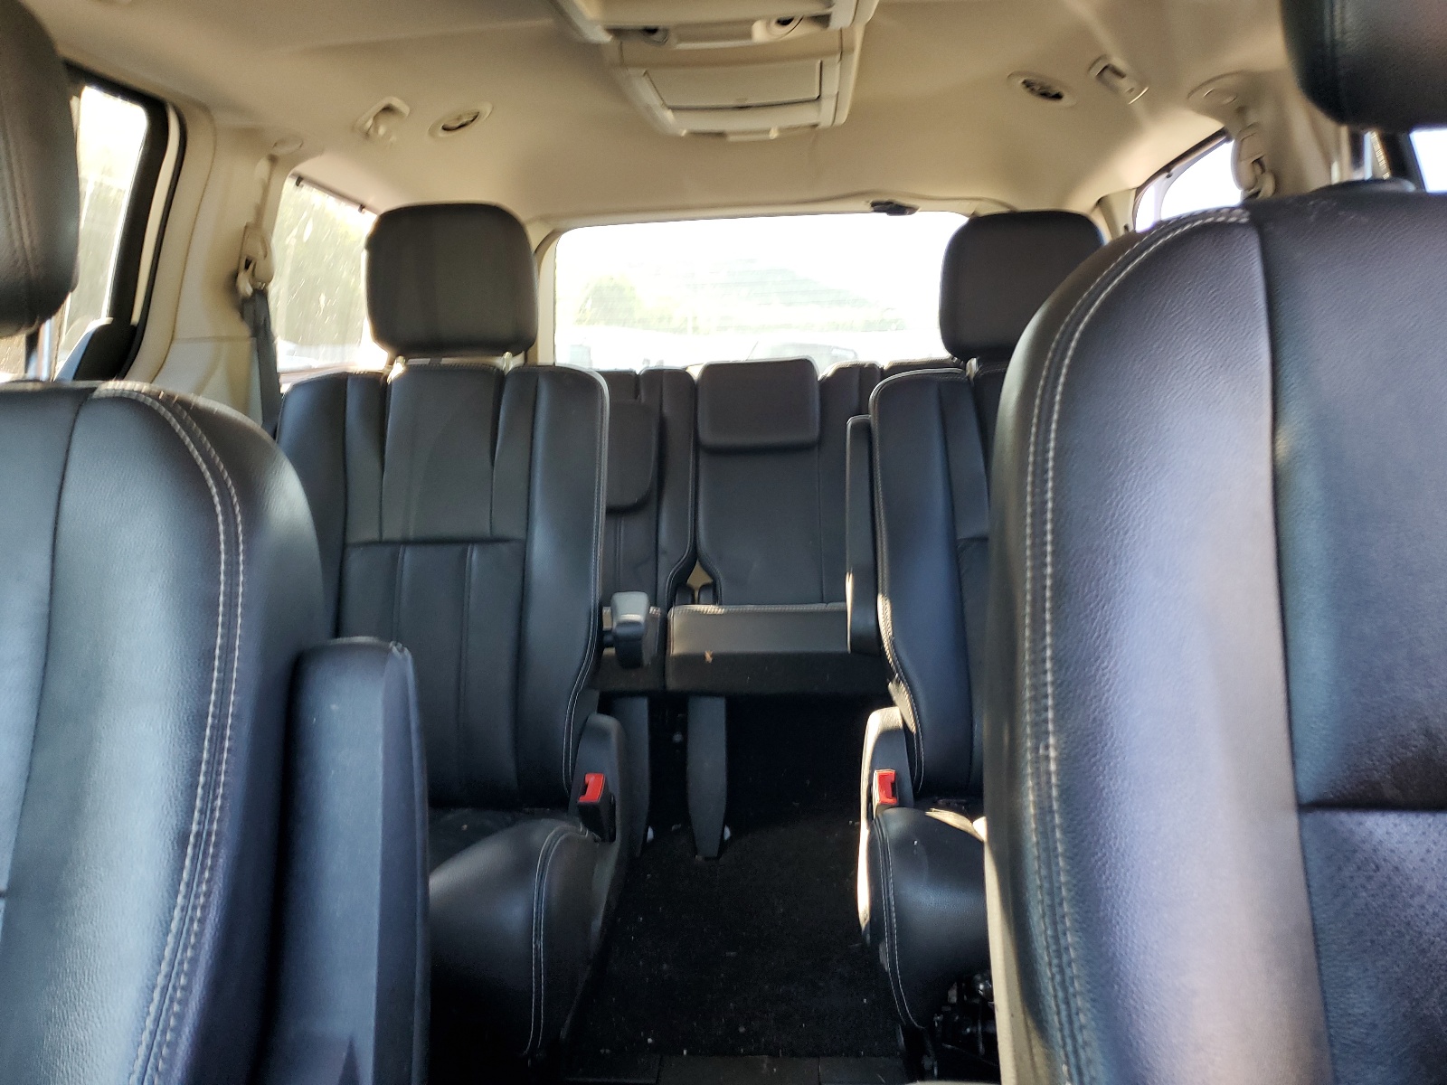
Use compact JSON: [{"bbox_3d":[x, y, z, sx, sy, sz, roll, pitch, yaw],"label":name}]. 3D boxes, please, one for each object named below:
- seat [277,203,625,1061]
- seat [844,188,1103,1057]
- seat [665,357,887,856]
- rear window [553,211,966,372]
[{"bbox_3d":[-0.418,0.073,1.555,0.525,1.100,0.700,-1,11,4],"label":"seat"},{"bbox_3d":[0.453,0.062,1.501,0.540,1.075,0.710,-1,11,4],"label":"seat"},{"bbox_3d":[0.138,0.081,2.328,0.485,0.920,0.700,-1,11,4],"label":"seat"},{"bbox_3d":[0.101,-0.634,2.953,1.140,0.470,0.070,-1,35,4],"label":"rear window"}]

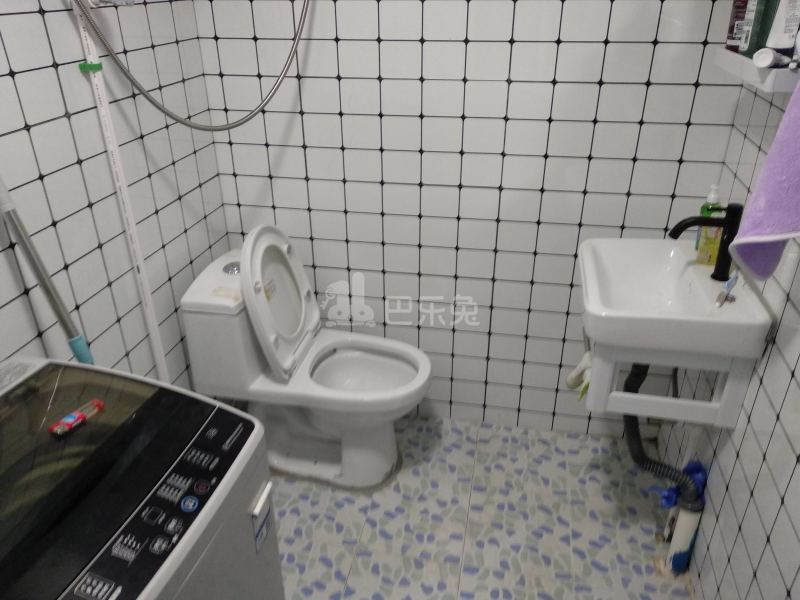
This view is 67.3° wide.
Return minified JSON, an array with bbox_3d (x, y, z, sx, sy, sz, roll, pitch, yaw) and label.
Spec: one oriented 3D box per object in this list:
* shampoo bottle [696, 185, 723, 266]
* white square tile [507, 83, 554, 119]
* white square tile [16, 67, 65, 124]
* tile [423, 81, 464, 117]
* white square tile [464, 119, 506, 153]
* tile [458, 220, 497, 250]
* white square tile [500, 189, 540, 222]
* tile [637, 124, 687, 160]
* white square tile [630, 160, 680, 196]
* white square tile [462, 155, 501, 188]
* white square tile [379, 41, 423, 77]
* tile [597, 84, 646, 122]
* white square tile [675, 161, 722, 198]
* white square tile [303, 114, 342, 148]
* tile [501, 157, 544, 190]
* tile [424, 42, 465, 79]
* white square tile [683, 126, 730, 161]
[{"bbox_3d":[0.757,-0.179,1.462,0.056,0.195,0.044,15,31,27],"label":"shampoo bottle"},{"bbox_3d":[0.357,-0.547,1.651,0.117,0.098,0.010,5,28,10],"label":"white square tile"},{"bbox_3d":[-0.718,-0.408,1.197,0.010,0.099,0.119,5,28,10],"label":"white square tile"},{"bbox_3d":[0.123,-0.569,1.700,0.119,0.099,0.010,5,28,10],"label":"tile"},{"bbox_3d":[0.241,-0.469,1.721,0.118,0.098,0.010,5,28,10],"label":"white square tile"},{"bbox_3d":[0.242,-0.203,1.855,0.117,0.098,0.010,5,28,10],"label":"tile"},{"bbox_3d":[0.360,-0.282,1.794,0.118,0.098,0.010,5,28,10],"label":"white square tile"},{"bbox_3d":[0.711,-0.429,1.637,0.117,0.098,0.010,5,28,10],"label":"tile"},{"bbox_3d":[0.713,-0.341,1.688,0.118,0.098,0.010,5,28,10],"label":"white square tile"},{"bbox_3d":[0.241,-0.380,1.763,0.117,0.098,0.010,5,28,10],"label":"white square tile"},{"bbox_3d":[0.004,-0.665,1.665,0.117,0.098,0.010,5,28,10],"label":"white square tile"},{"bbox_3d":[0.594,-0.528,1.613,0.118,0.098,0.010,5,28,10],"label":"tile"},{"bbox_3d":[0.830,-0.334,1.676,0.110,0.099,0.010,5,28,10],"label":"white square tile"},{"bbox_3d":[-0.232,-0.507,1.799,0.118,0.098,0.010,5,28,10],"label":"white square tile"},{"bbox_3d":[0.361,-0.371,1.753,0.119,0.100,0.010,5,28,10],"label":"tile"},{"bbox_3d":[0.122,-0.656,1.648,0.118,0.098,0.010,5,28,10],"label":"tile"},{"bbox_3d":[0.830,-0.421,1.626,0.113,0.099,0.010,5,28,10],"label":"white square tile"}]

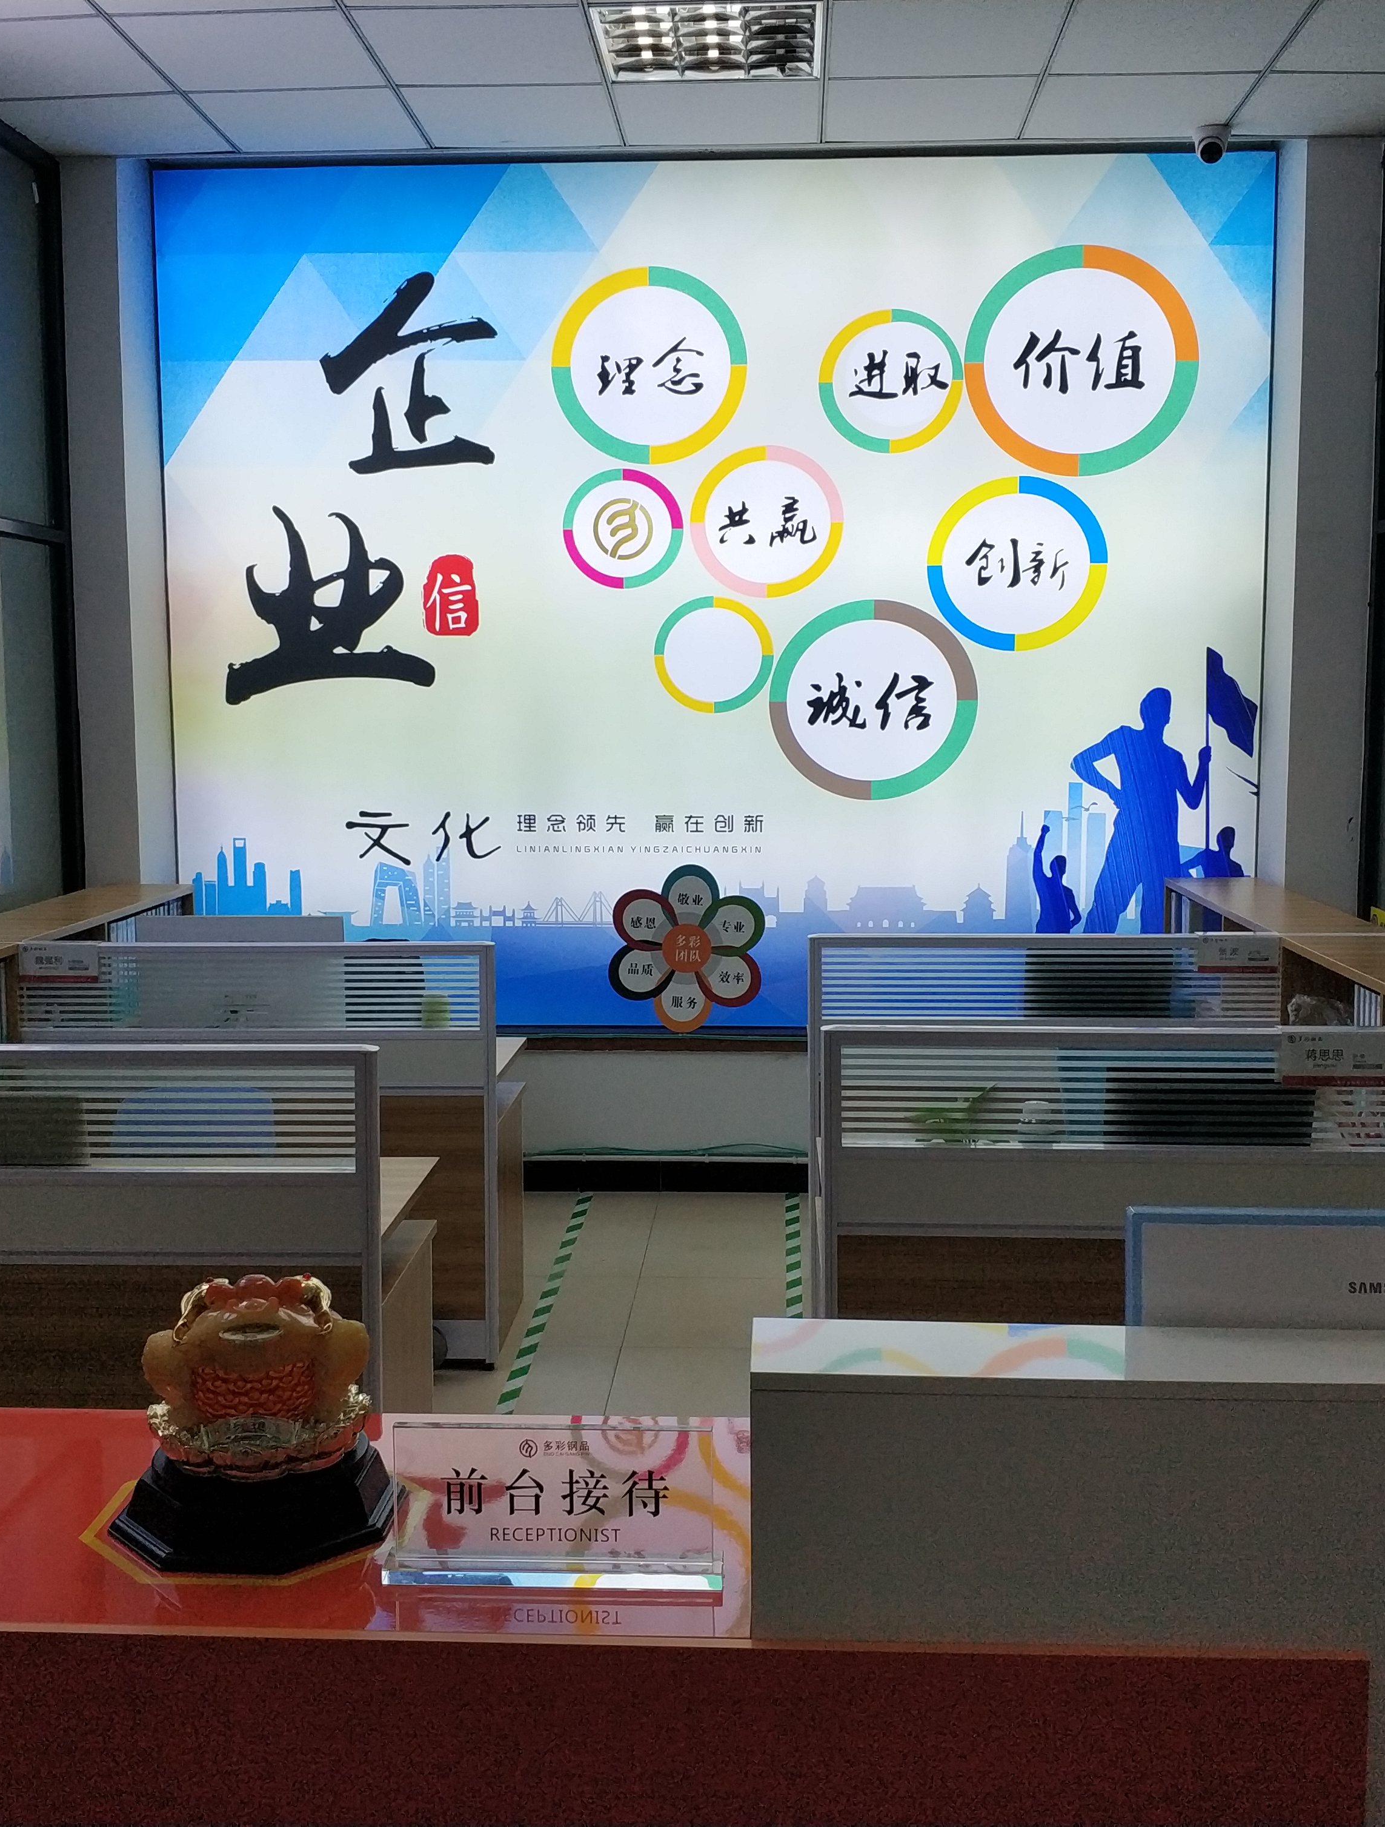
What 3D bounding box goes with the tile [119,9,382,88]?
[{"bbox_3d":[-1.146,-2.272,5.008,0.600,0.018,0.600,0,6,3],"label":"tile"}]

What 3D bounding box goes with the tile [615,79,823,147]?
[{"bbox_3d":[0.082,-2.335,5.544,0.600,0.018,0.600,0,6,3],"label":"tile"}]

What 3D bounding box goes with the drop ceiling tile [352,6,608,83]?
[{"bbox_3d":[-0.547,-2.270,4.978,0.600,0.018,0.600,0,6,3],"label":"drop ceiling tile"}]

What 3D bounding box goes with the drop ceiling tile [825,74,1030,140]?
[{"bbox_3d":[0.681,-2.333,5.514,0.600,0.018,0.600,0,6,3],"label":"drop ceiling tile"}]

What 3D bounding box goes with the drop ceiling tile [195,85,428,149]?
[{"bbox_3d":[-1.116,-2.339,5.603,0.600,0.018,0.600,0,6,3],"label":"drop ceiling tile"}]

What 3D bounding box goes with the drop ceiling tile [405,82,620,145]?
[{"bbox_3d":[-0.517,-2.337,5.574,0.600,0.018,0.600,0,6,3],"label":"drop ceiling tile"}]

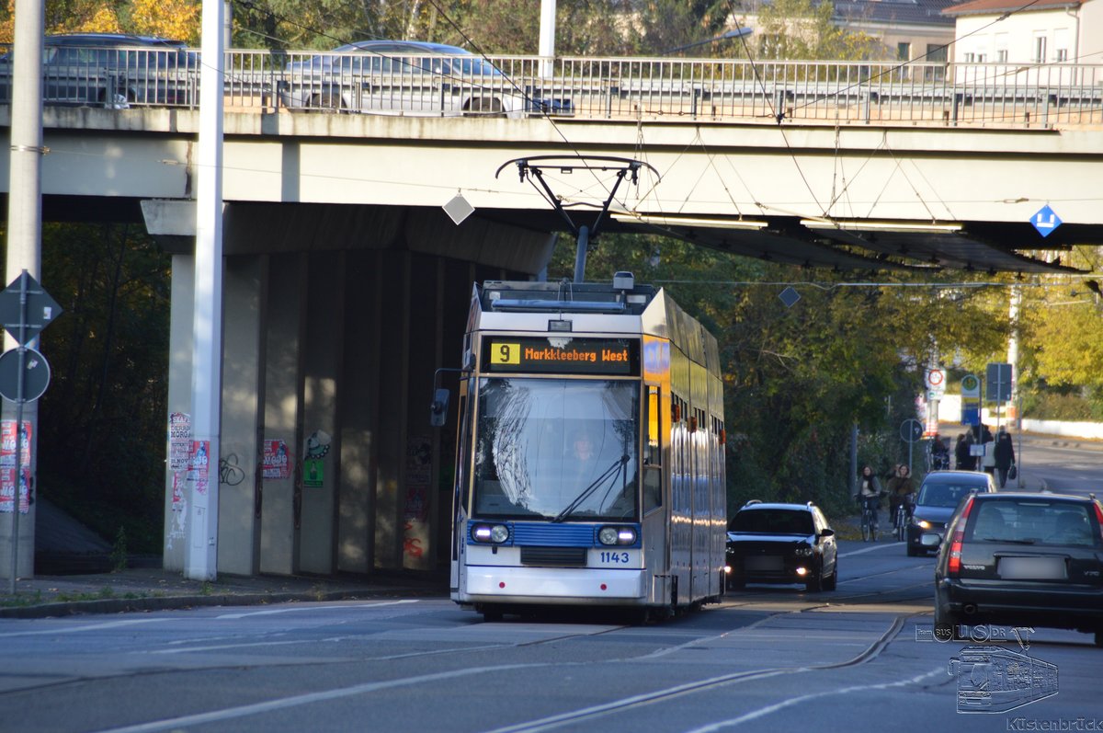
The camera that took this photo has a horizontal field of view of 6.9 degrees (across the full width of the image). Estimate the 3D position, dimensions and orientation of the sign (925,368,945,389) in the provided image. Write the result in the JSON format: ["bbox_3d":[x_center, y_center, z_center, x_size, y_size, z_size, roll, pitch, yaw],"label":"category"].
[{"bbox_3d":[13.734,0.460,328.000,0.800,0.800,0.050,1,-1,-19],"label":"sign"}]

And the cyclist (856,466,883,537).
[{"bbox_3d":[7.043,3.033,203.000,0.600,1.680,1.720,1,-1,7],"label":"cyclist"}]

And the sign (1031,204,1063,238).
[{"bbox_3d":[6.362,-1.867,118.000,0.430,0.430,0.030,3,-1,3],"label":"sign"}]

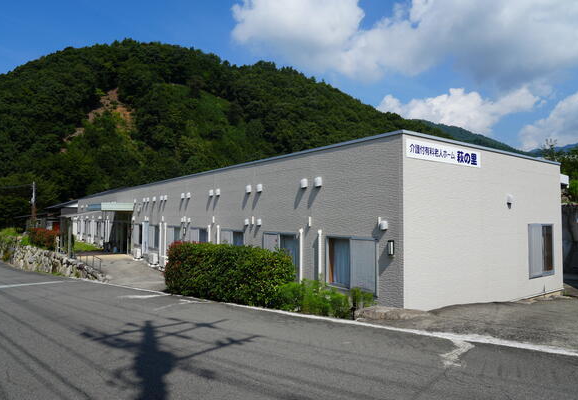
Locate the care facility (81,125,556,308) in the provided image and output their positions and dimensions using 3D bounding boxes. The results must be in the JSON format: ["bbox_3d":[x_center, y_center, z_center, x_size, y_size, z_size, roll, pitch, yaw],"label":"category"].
[{"bbox_3d":[-6.923,1.523,28.431,8.294,4.260,43.355,2,-3,-36],"label":"care facility"}]

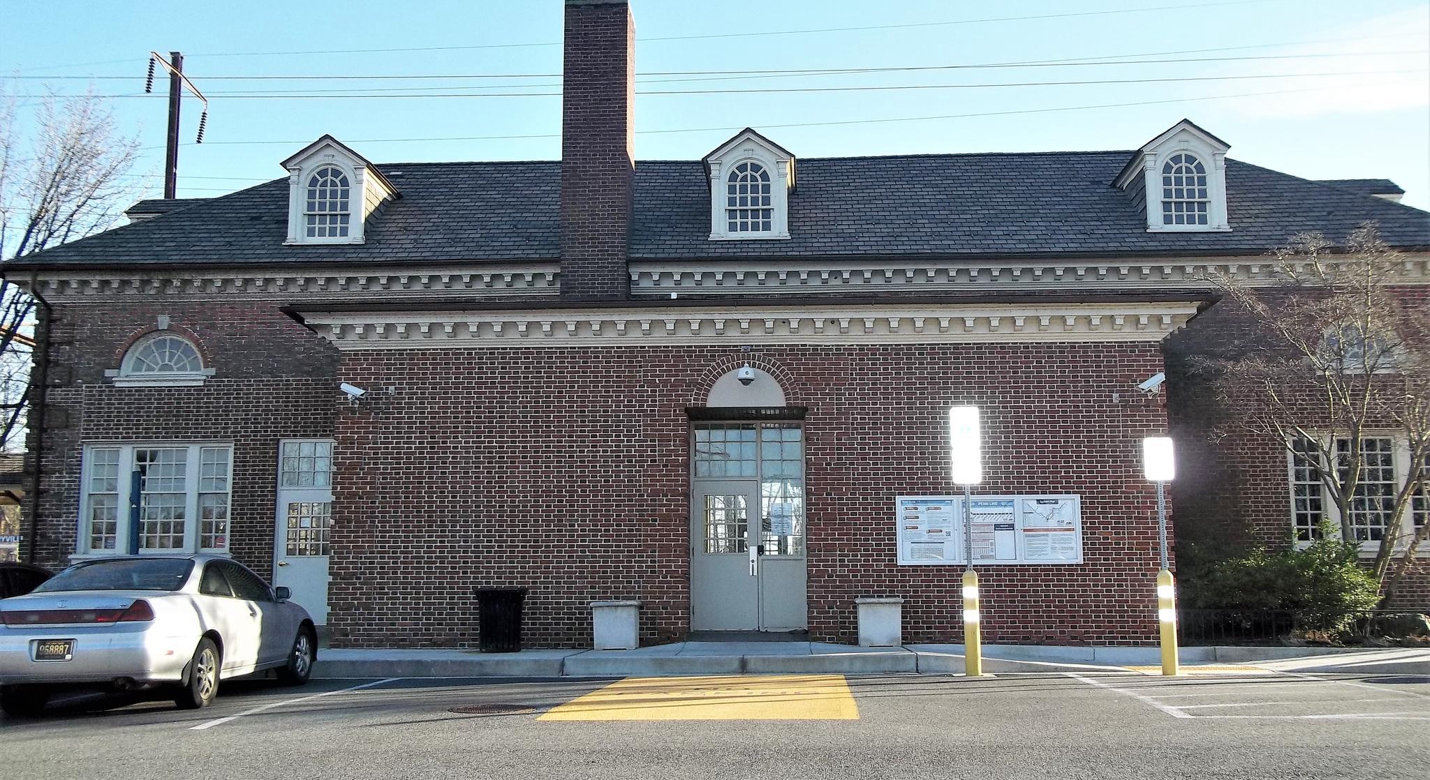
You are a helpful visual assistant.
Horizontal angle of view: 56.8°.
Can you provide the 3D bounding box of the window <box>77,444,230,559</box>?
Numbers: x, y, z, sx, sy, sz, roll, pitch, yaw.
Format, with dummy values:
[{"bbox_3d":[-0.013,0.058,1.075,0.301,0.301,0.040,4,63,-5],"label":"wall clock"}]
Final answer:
[{"bbox_3d":[-8.991,1.770,21.305,2.436,1.850,0.180,-1,-8,2],"label":"window"}]

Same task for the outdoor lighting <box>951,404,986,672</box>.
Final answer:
[{"bbox_3d":[3.024,1.773,15.717,0.333,3.175,0.200,-1,-8,2],"label":"outdoor lighting"}]

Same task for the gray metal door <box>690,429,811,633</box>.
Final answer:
[{"bbox_3d":[0.477,1.894,18.415,1.626,2.889,0.120,-1,-8,2],"label":"gray metal door"}]

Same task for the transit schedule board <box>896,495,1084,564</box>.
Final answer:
[{"bbox_3d":[3.722,1.908,17.959,2.502,0.957,0.080,-1,-8,2],"label":"transit schedule board"}]

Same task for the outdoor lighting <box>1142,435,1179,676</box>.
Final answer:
[{"bbox_3d":[5.062,1.859,14.876,0.340,2.664,0.200,-1,-8,2],"label":"outdoor lighting"}]

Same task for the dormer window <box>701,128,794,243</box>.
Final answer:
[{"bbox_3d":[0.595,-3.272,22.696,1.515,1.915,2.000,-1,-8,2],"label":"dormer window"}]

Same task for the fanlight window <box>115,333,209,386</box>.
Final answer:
[{"bbox_3d":[-9.060,-0.506,21.722,1.599,0.876,0.200,-1,-8,2],"label":"fanlight window"}]

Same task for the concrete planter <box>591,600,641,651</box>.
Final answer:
[{"bbox_3d":[-1.296,3.132,17.575,0.643,0.622,0.620,-1,-8,2],"label":"concrete planter"}]

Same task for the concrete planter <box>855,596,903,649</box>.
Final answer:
[{"bbox_3d":[2.158,3.061,17.488,0.624,0.637,0.620,-1,-8,2],"label":"concrete planter"}]

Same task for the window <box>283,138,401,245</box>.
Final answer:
[{"bbox_3d":[-6.341,-3.169,22.548,1.538,1.823,1.800,-1,-8,2],"label":"window"}]

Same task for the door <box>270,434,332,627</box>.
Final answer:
[{"bbox_3d":[-6.494,2.262,21.176,1.077,2.983,0.150,-1,-8,2],"label":"door"}]

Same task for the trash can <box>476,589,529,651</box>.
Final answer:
[{"bbox_3d":[-2.851,3.044,17.569,0.719,0.838,0.719,0,-8,0],"label":"trash can"}]

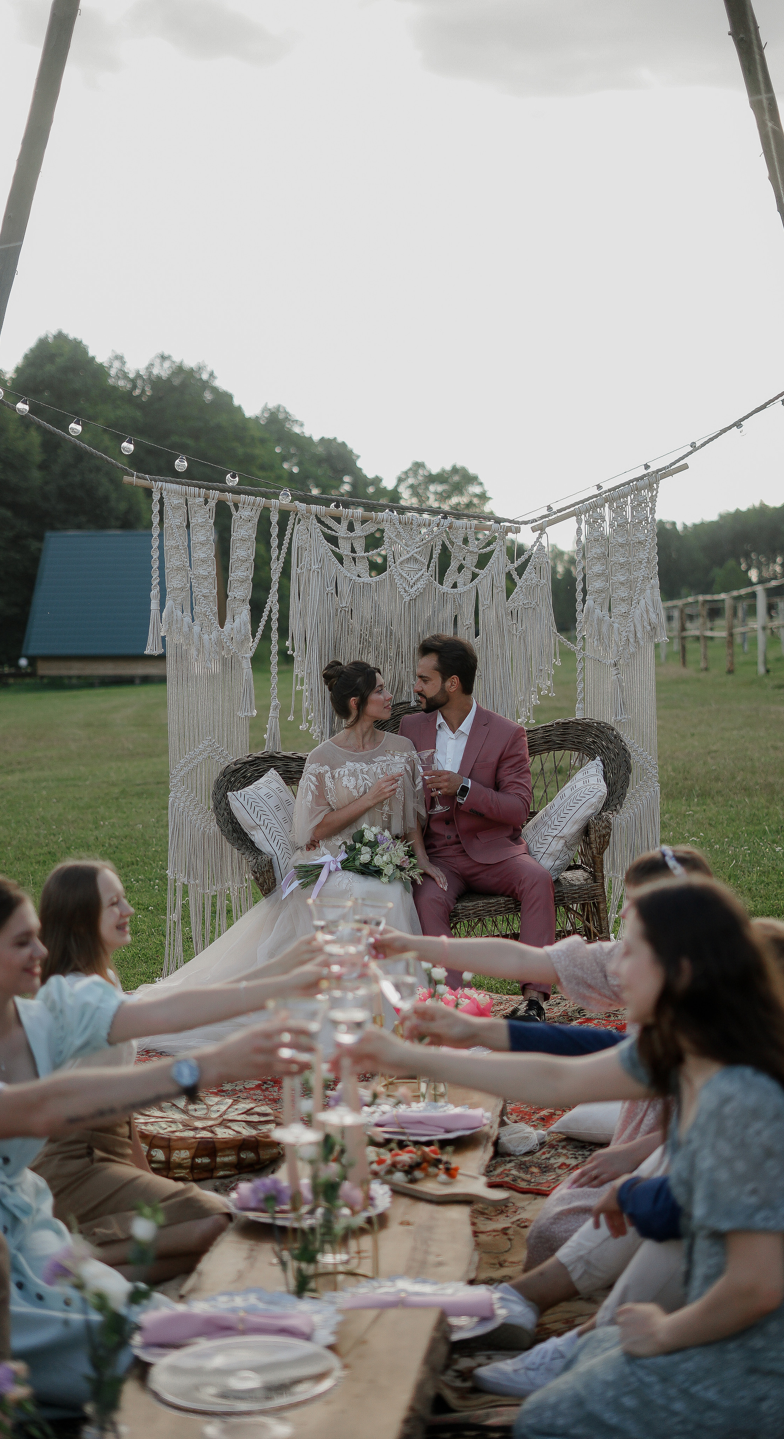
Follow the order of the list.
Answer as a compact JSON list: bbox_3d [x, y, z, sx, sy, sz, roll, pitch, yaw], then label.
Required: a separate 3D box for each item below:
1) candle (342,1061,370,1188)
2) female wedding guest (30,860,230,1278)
[{"bbox_3d":[-0.063,0.716,3.517,0.028,0.225,0.028,-4,4,0],"label":"candle"},{"bbox_3d":[-0.570,0.736,4.472,0.760,0.830,0.500,2,5,27],"label":"female wedding guest"}]

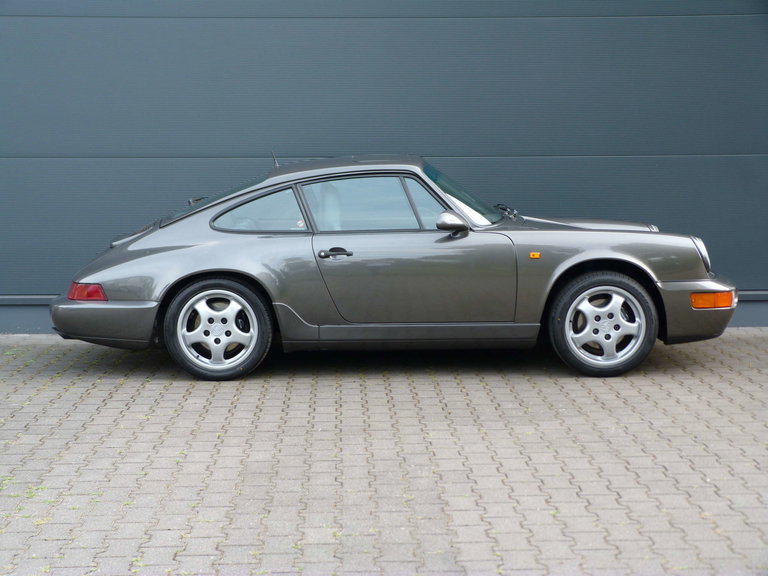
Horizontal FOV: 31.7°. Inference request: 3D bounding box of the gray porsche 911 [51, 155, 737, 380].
[{"bbox_3d":[0.080,-0.204,8.661,4.260,1.310,1.690,0,7,-2],"label":"gray porsche 911"}]

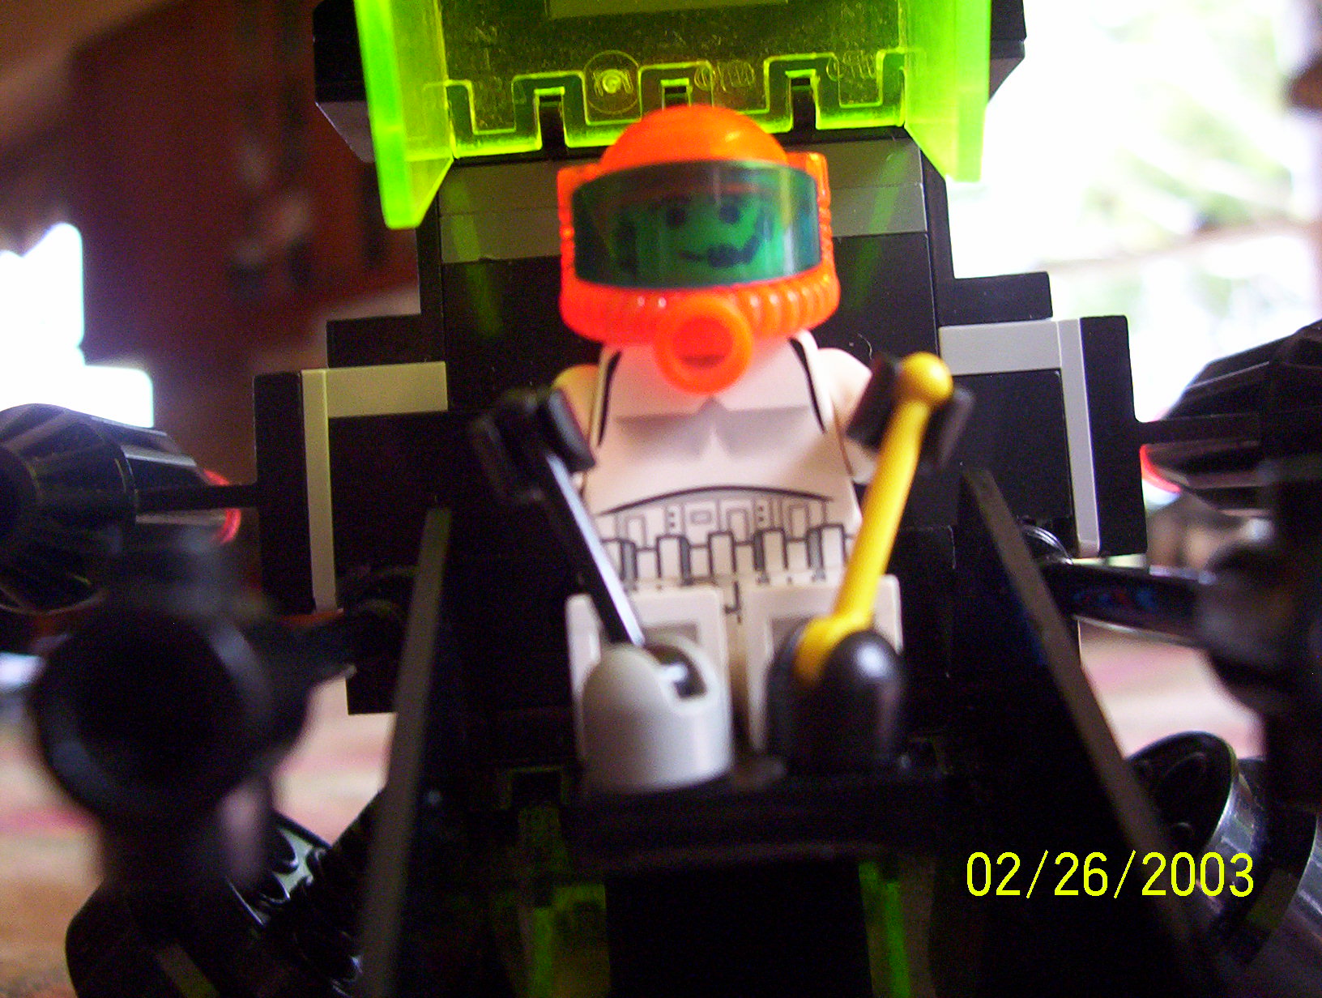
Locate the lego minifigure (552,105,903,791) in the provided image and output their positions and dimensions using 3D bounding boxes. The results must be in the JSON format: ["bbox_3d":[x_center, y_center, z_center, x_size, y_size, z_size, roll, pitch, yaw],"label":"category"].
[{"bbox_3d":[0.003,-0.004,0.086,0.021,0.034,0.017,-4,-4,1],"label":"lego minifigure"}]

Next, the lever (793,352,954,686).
[{"bbox_3d":[0.010,0.001,0.076,0.003,0.017,0.003,1,-30,40],"label":"lever"}]

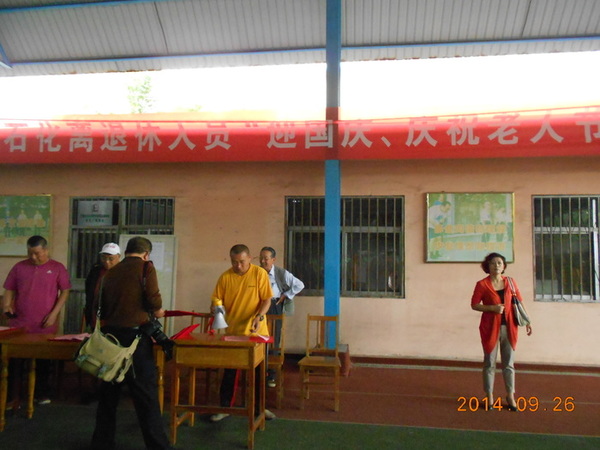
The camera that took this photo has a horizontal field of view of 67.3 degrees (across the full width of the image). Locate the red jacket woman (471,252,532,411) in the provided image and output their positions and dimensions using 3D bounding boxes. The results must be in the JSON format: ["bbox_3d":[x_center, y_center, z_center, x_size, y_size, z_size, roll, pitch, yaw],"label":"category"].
[{"bbox_3d":[2.092,1.097,4.710,0.570,1.590,0.330,0,-4,13],"label":"red jacket woman"}]

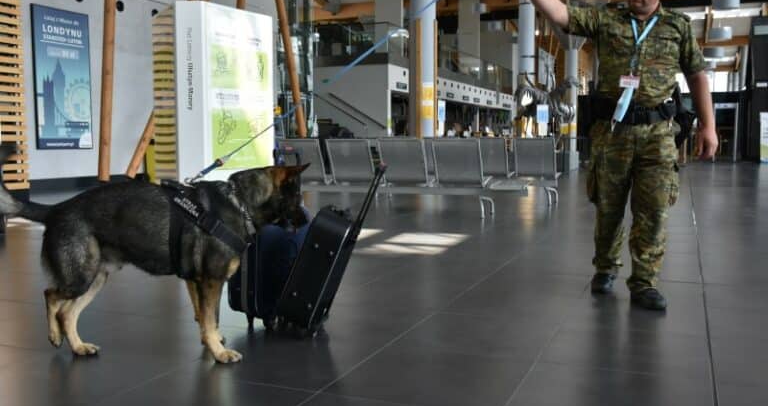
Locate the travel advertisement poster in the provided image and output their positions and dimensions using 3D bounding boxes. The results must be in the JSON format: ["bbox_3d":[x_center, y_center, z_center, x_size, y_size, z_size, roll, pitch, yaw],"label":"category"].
[{"bbox_3d":[-6.836,-2.631,15.069,0.060,2.949,1.497,2,5,23],"label":"travel advertisement poster"}]

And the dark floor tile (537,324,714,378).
[{"bbox_3d":[0.967,0.582,2.794,0.600,0.010,0.600,2,5,23],"label":"dark floor tile"}]

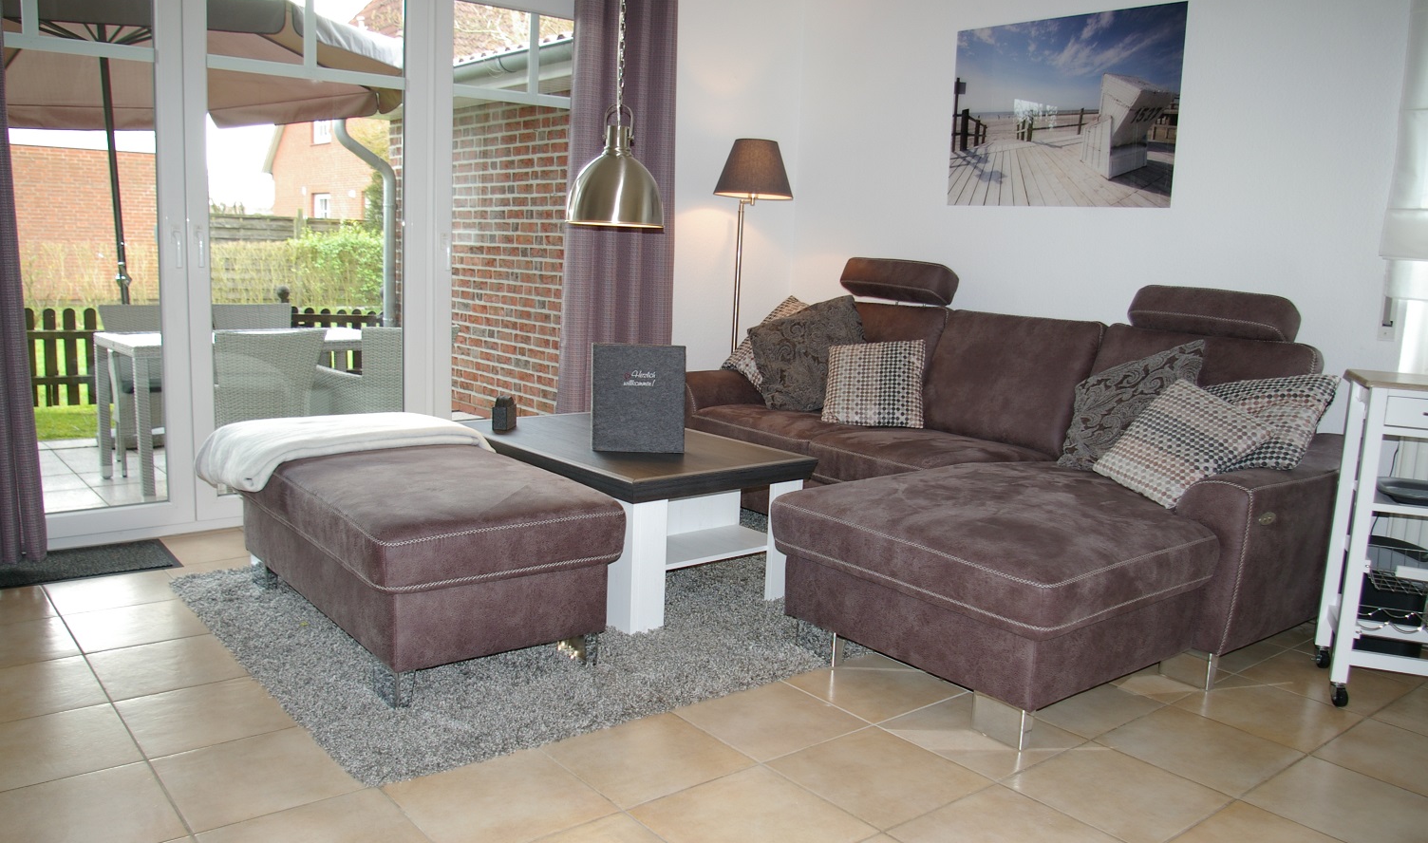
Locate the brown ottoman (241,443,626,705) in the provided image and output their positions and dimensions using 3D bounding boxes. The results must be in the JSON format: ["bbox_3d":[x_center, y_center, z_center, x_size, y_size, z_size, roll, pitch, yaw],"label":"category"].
[{"bbox_3d":[-0.851,0.330,3.013,0.646,0.431,1.224,-5,11,-39],"label":"brown ottoman"}]

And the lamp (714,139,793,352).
[{"bbox_3d":[0.157,-0.495,4.973,0.363,1.587,0.356,2,8,0],"label":"lamp"}]

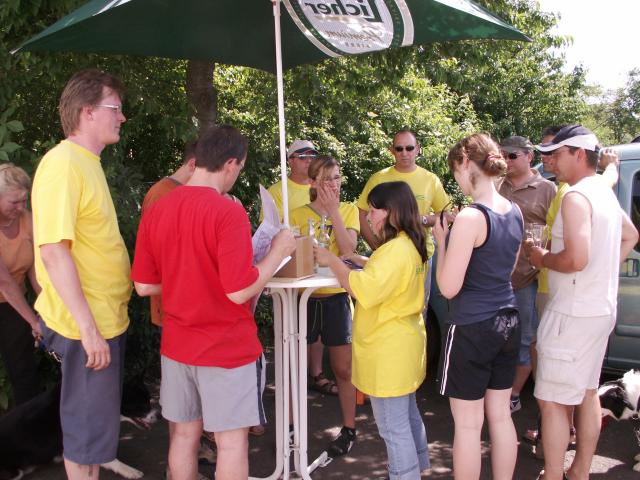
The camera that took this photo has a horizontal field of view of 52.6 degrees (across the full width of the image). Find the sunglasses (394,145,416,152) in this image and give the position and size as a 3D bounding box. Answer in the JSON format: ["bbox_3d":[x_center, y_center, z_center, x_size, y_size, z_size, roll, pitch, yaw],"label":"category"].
[{"bbox_3d":[0.548,-0.587,4.150,0.145,0.045,0.140,0,6,3],"label":"sunglasses"}]

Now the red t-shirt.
[{"bbox_3d":[-0.508,0.150,2.660,0.530,0.730,0.330,1,6,13],"label":"red t-shirt"}]

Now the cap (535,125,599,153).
[{"bbox_3d":[1.139,-0.467,2.991,0.280,0.140,0.180,1,5,20],"label":"cap"}]

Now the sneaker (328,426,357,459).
[{"bbox_3d":[0.128,1.149,3.688,0.100,0.115,0.265,3,6,31],"label":"sneaker"}]

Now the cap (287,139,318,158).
[{"bbox_3d":[-0.110,-0.573,4.050,0.180,0.135,0.260,-4,7,-30],"label":"cap"}]

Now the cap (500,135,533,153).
[{"bbox_3d":[1.234,-0.603,4.083,0.250,0.125,0.175,-4,6,-37],"label":"cap"}]

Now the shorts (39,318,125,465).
[{"bbox_3d":[-0.870,0.539,2.380,0.310,0.560,0.400,-1,6,-9],"label":"shorts"}]

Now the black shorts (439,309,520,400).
[{"bbox_3d":[0.683,0.483,2.755,0.370,0.390,0.300,-4,6,-35],"label":"black shorts"}]

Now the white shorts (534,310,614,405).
[{"bbox_3d":[1.227,0.557,3.120,0.350,0.500,0.420,3,7,28],"label":"white shorts"}]

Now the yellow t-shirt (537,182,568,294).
[{"bbox_3d":[1.477,-0.009,3.800,0.500,0.680,0.340,5,8,41],"label":"yellow t-shirt"}]

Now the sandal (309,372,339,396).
[{"bbox_3d":[0.026,1.057,4.734,0.275,0.110,0.105,3,6,37],"label":"sandal"}]

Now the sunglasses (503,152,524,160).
[{"bbox_3d":[1.214,-0.523,4.050,0.130,0.043,0.140,-4,6,-37],"label":"sunglasses"}]

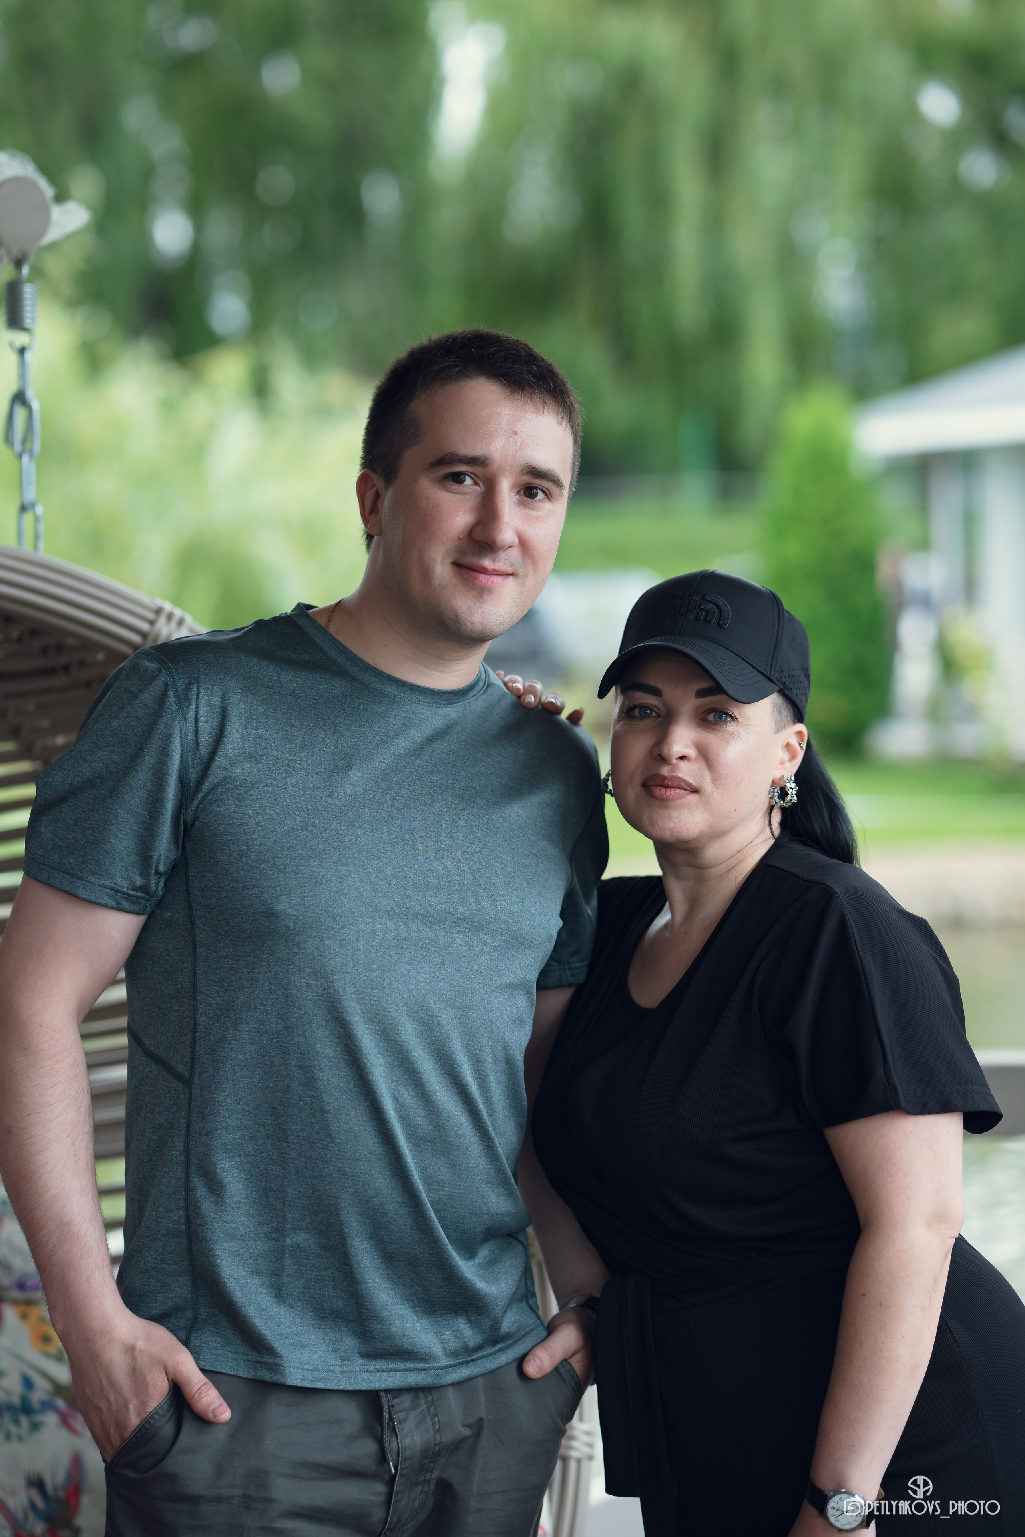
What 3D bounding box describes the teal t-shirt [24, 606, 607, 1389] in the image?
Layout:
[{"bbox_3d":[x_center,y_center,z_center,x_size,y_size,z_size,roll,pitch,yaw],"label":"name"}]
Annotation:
[{"bbox_3d":[-0.156,0.178,2.870,0.490,0.615,0.280,2,3,-26],"label":"teal t-shirt"}]

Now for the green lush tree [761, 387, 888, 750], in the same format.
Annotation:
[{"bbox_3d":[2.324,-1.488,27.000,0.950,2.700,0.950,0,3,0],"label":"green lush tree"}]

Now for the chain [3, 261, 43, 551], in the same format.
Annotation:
[{"bbox_3d":[-0.432,-0.315,3.200,0.034,0.265,0.032,0,3,0],"label":"chain"}]

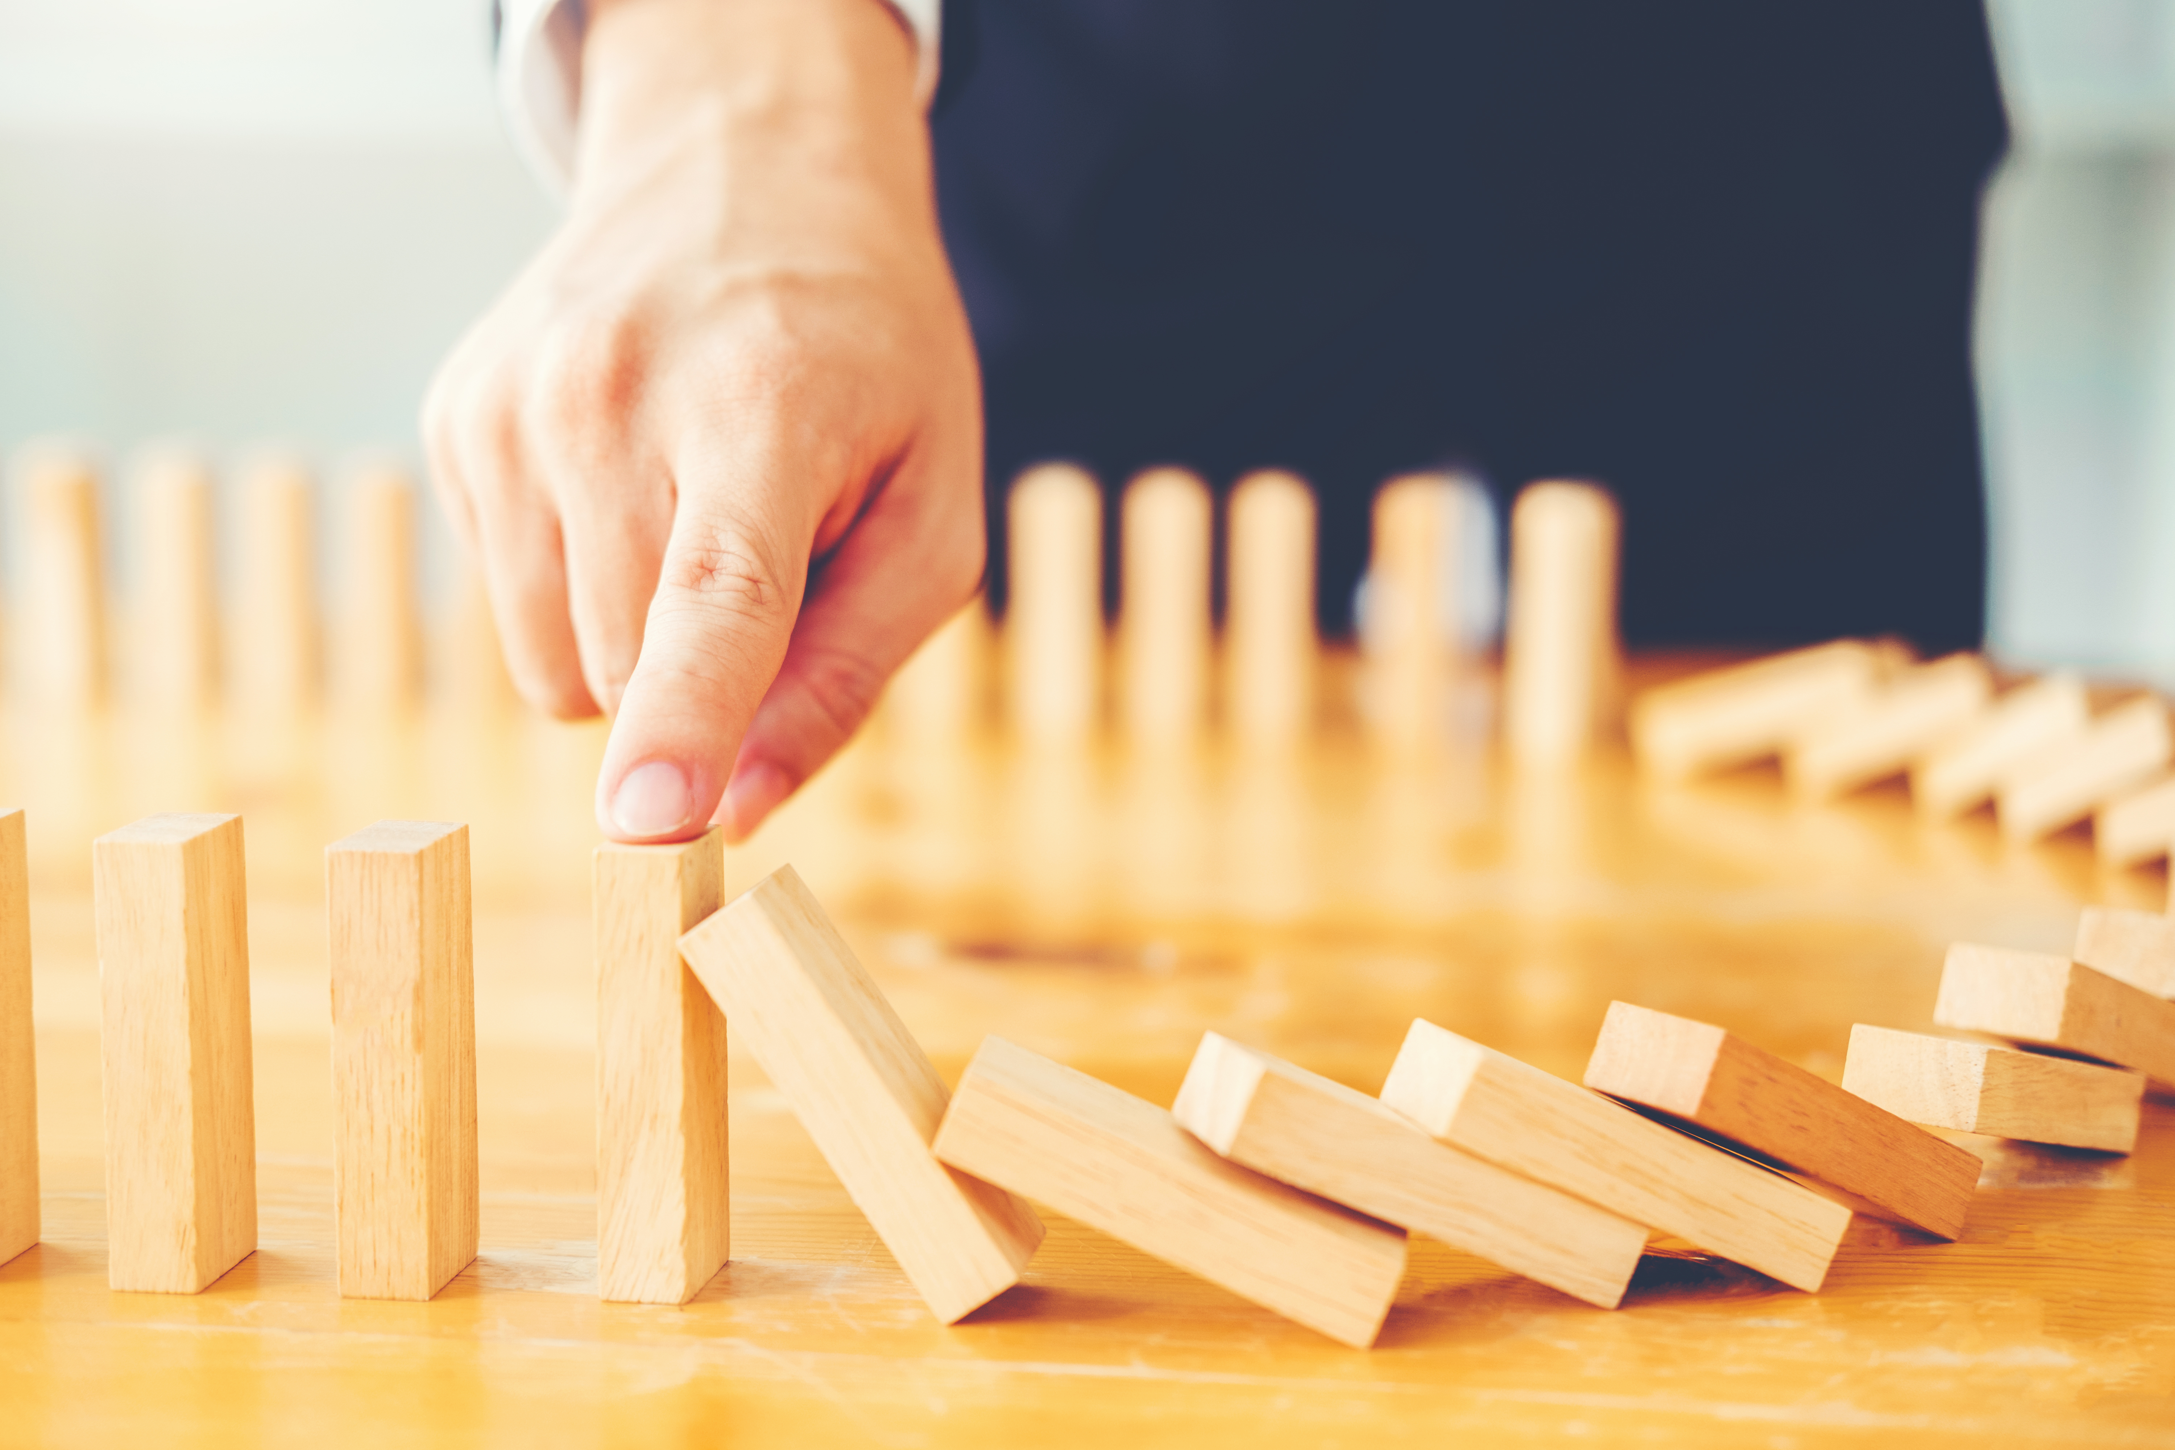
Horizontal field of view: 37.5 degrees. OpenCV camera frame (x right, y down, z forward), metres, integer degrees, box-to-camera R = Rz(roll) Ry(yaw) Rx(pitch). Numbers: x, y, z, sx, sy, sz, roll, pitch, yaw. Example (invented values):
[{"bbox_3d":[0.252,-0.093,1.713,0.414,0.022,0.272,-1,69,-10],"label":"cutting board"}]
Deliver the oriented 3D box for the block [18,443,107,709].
[{"bbox_3d":[-0.335,-0.044,1.052,0.015,0.075,0.025,1,10,4],"label":"block"}]

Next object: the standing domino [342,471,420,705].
[{"bbox_3d":[-0.231,-0.041,1.044,0.015,0.075,0.025,1,10,4],"label":"standing domino"}]

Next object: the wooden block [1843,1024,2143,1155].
[{"bbox_3d":[0.166,0.067,0.584,0.025,0.015,0.075,8,-4,39],"label":"wooden block"}]

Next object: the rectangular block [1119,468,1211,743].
[{"bbox_3d":[0.025,-0.035,1.028,0.015,0.075,0.025,1,10,2],"label":"rectangular block"}]

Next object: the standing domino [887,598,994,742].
[{"bbox_3d":[-0.050,-0.038,1.037,0.015,0.075,0.025,1,10,3],"label":"standing domino"}]

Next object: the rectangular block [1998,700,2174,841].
[{"bbox_3d":[0.273,0.014,0.845,0.025,0.015,0.075,-2,-18,-15],"label":"rectangular block"}]

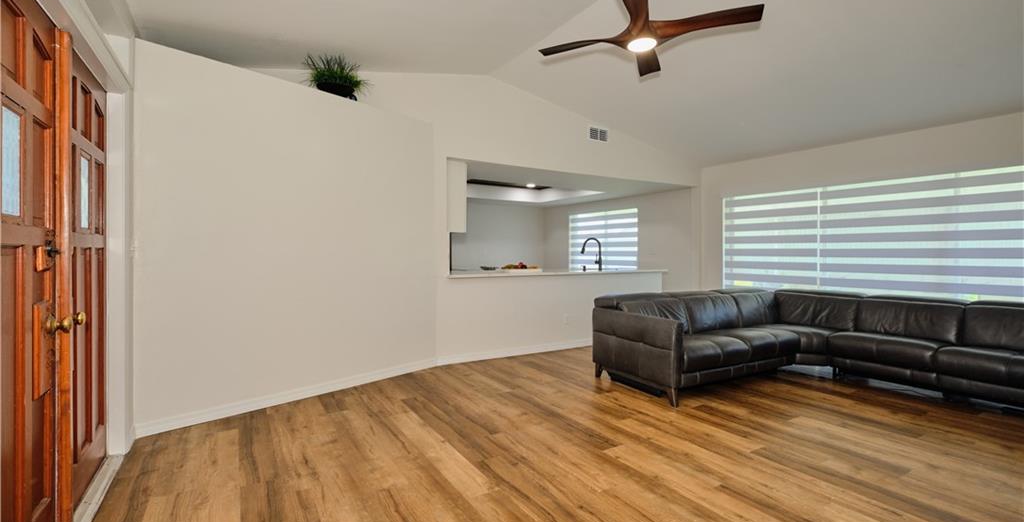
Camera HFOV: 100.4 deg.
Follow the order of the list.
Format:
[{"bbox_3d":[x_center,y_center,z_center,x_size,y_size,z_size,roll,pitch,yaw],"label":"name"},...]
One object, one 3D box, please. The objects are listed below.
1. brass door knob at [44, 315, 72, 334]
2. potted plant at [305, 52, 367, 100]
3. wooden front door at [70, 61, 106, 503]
[{"bbox_3d":[-1.730,0.246,1.637,0.065,0.068,0.068,0,0,-33],"label":"brass door knob"},{"bbox_3d":[-1.512,-1.577,3.672,0.390,0.370,0.460,0,0,42],"label":"potted plant"},{"bbox_3d":[-2.045,0.077,2.027,0.045,2.030,0.760,0,0,-33],"label":"wooden front door"}]

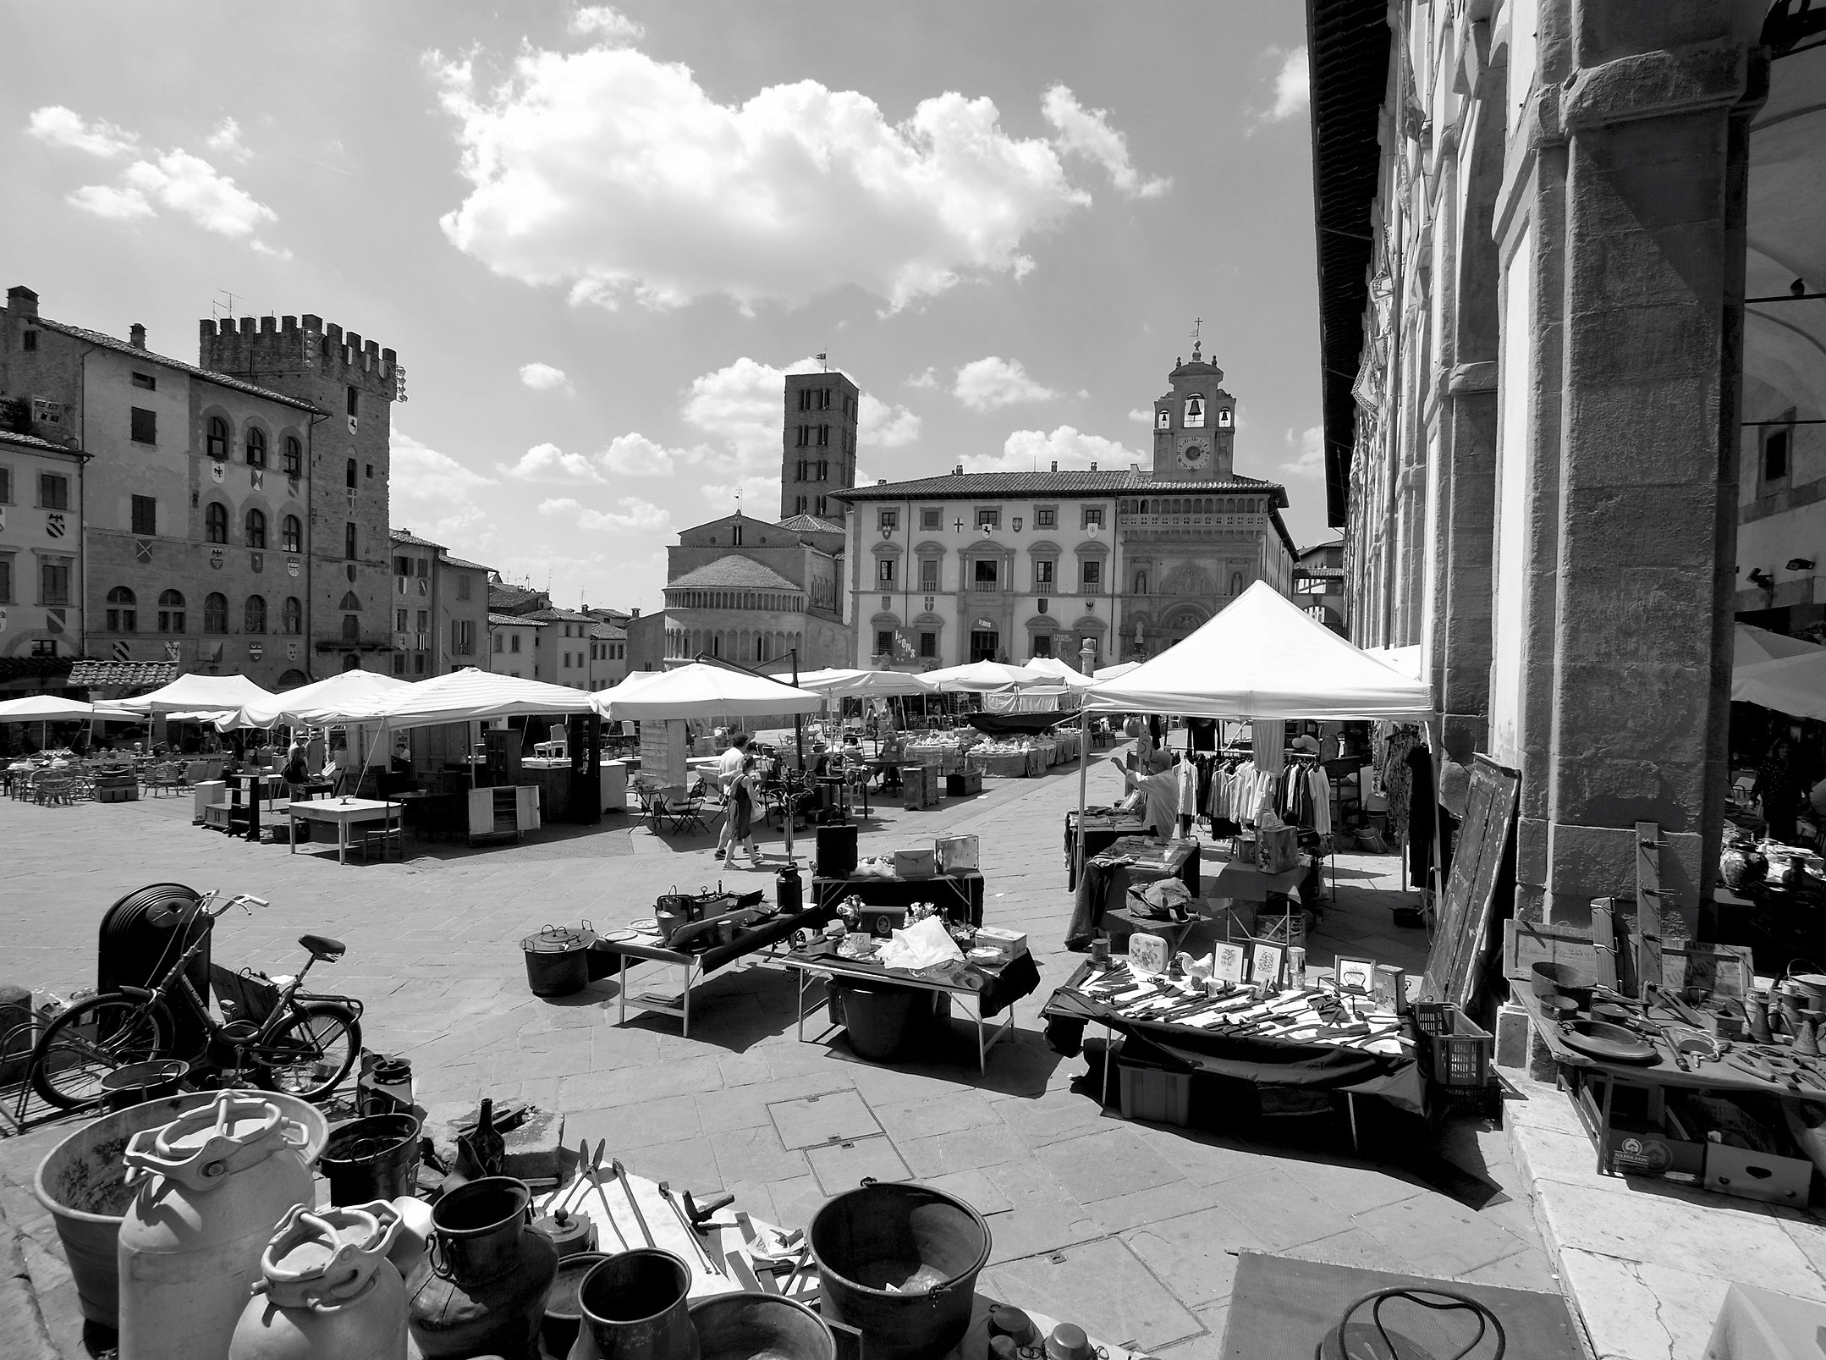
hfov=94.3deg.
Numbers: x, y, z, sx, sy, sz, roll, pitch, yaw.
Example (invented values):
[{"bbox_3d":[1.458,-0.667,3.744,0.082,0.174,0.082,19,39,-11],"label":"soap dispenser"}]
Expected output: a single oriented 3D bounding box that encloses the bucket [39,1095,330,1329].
[{"bbox_3d":[-2.147,1.571,2.504,0.657,0.383,0.657,9,1,0],"label":"bucket"}]

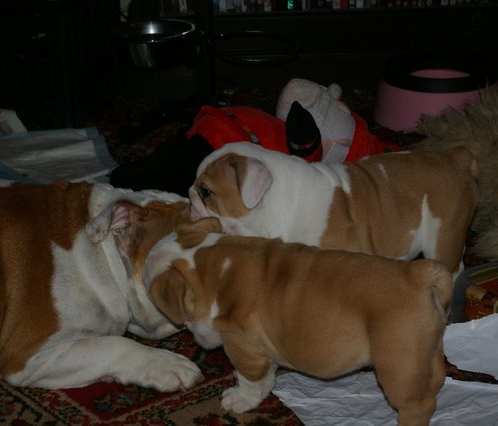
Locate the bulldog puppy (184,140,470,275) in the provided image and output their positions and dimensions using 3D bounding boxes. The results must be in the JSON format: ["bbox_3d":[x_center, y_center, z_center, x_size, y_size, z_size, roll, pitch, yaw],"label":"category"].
[{"bbox_3d":[0.123,0.018,2.120,0.415,0.250,0.170,-3,27,-6],"label":"bulldog puppy"}]

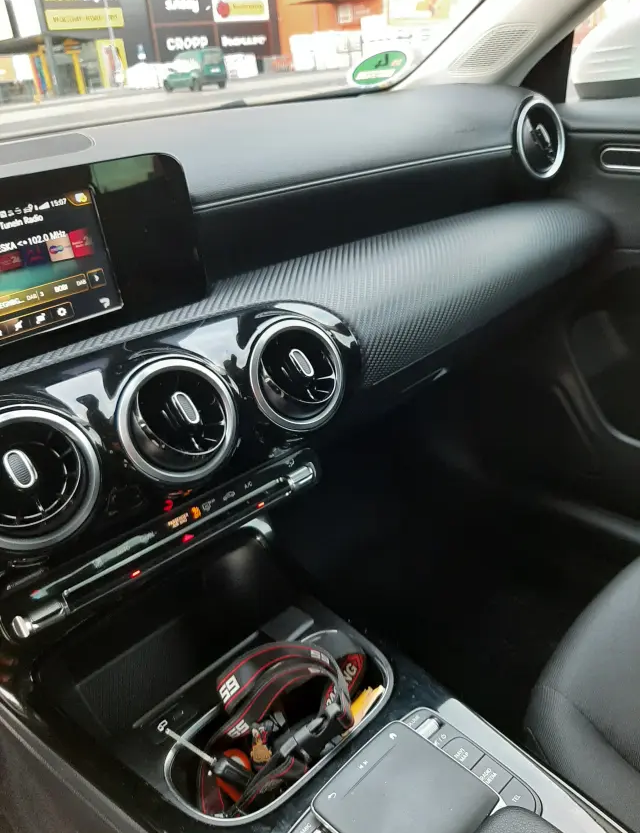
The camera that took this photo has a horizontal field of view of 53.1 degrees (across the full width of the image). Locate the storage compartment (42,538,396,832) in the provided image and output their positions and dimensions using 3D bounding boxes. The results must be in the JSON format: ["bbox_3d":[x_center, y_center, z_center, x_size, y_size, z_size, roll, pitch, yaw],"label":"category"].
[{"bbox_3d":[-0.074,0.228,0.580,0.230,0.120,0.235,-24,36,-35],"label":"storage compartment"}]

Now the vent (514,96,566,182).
[{"bbox_3d":[0.278,-0.358,0.834,0.099,0.100,0.038,-21,20,-31],"label":"vent"}]

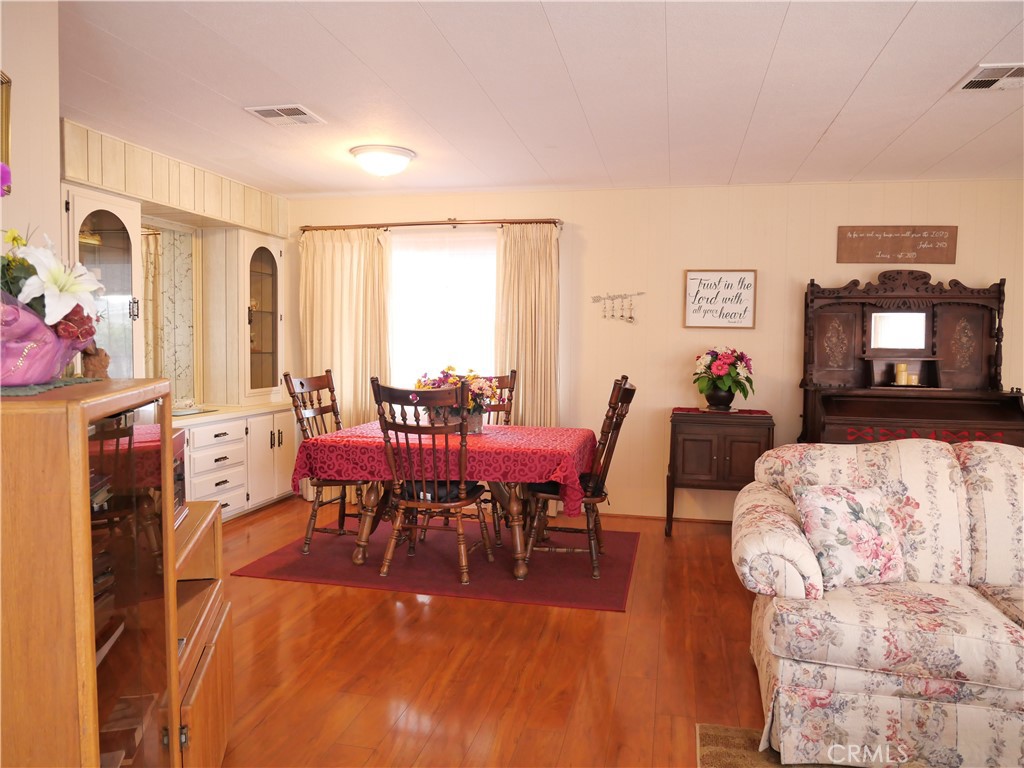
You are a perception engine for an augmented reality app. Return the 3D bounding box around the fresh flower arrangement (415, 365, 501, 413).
[{"bbox_3d":[-0.336,0.038,4.367,0.510,0.280,0.300,2,3,13],"label":"fresh flower arrangement"}]

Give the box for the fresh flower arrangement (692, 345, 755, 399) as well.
[{"bbox_3d":[1.452,-0.079,4.878,0.390,0.360,0.330,2,3,13],"label":"fresh flower arrangement"}]

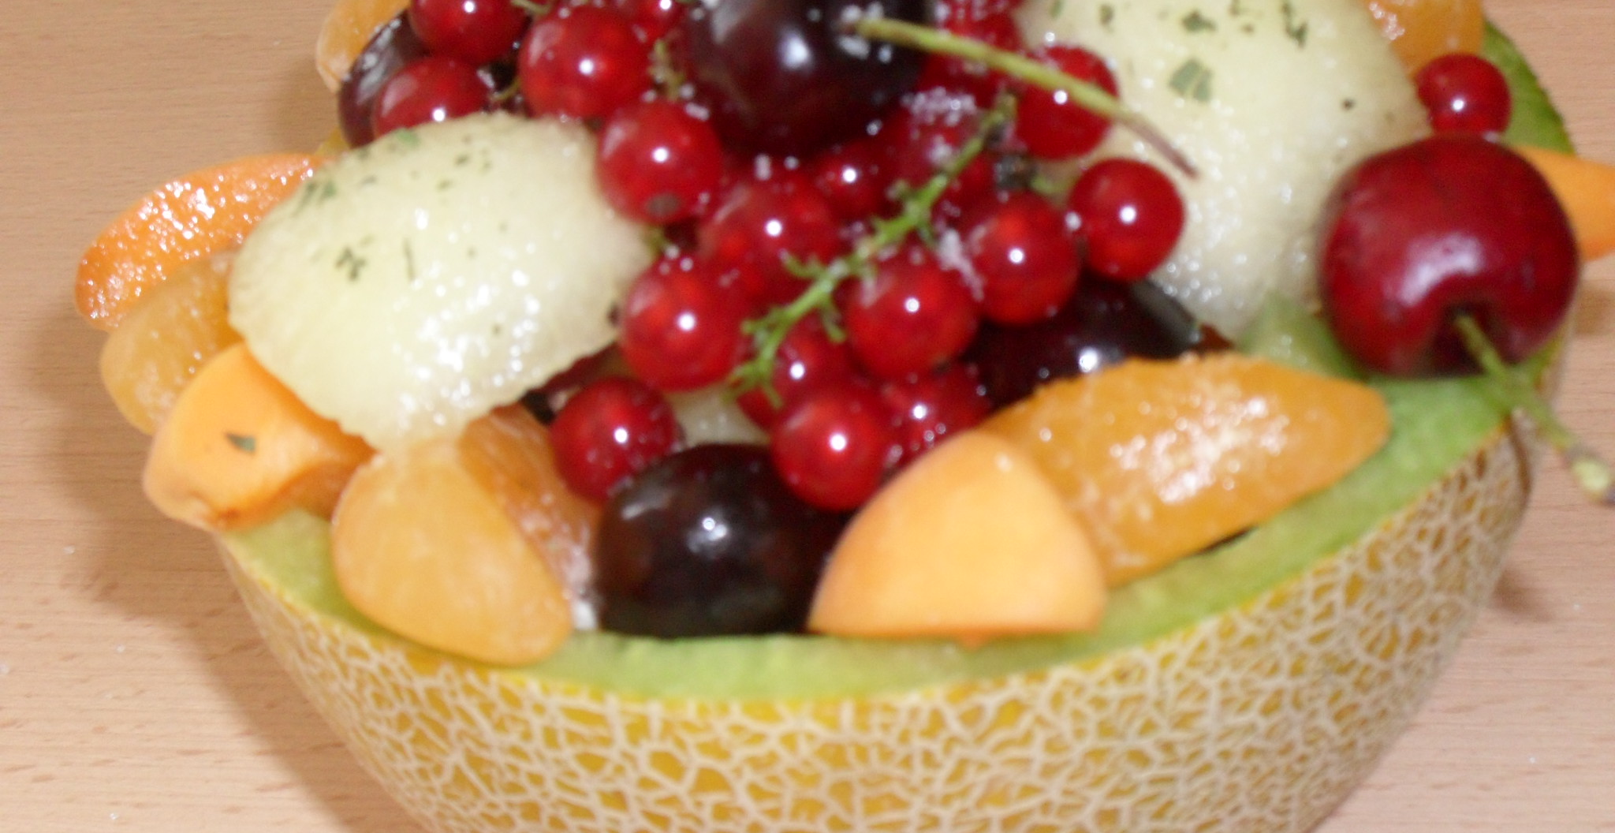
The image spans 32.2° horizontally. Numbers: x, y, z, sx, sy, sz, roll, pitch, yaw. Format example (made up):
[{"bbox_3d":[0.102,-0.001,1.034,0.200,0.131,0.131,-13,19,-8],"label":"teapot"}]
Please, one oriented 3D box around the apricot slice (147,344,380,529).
[{"bbox_3d":[-0.048,0.001,0.252,0.025,0.015,0.018,-11,39,-16],"label":"apricot slice"}]

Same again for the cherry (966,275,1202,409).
[{"bbox_3d":[0.025,-0.005,0.253,0.021,0.019,0.021,-6,34,0],"label":"cherry"}]

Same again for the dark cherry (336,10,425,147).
[{"bbox_3d":[-0.038,-0.032,0.289,0.021,0.021,0.021,0,32,0],"label":"dark cherry"}]

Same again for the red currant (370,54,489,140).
[{"bbox_3d":[-0.034,-0.027,0.254,0.011,0.011,0.011,-4,37,0],"label":"red currant"}]

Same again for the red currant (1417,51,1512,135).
[{"bbox_3d":[0.062,-0.030,0.266,0.009,0.009,0.009,-4,37,0],"label":"red currant"}]

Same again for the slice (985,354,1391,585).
[{"bbox_3d":[0.030,0.004,0.227,0.036,0.015,0.015,-19,39,-19],"label":"slice"}]

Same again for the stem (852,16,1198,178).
[{"bbox_3d":[0.018,-0.027,0.231,0.033,0.004,0.004,27,0,20],"label":"stem"}]

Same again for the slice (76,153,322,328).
[{"bbox_3d":[-0.059,-0.017,0.280,0.034,0.013,0.016,-32,43,-24],"label":"slice"}]

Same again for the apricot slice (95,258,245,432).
[{"bbox_3d":[-0.058,-0.007,0.275,0.026,0.017,0.018,-15,36,-14],"label":"apricot slice"}]

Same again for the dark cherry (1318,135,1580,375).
[{"bbox_3d":[0.057,-0.014,0.247,0.022,0.023,0.021,-8,46,-7],"label":"dark cherry"}]

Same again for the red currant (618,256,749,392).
[{"bbox_3d":[-0.011,-0.008,0.250,0.011,0.011,0.011,-6,34,0],"label":"red currant"}]

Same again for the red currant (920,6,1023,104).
[{"bbox_3d":[0.015,-0.032,0.249,0.010,0.010,0.010,1,37,0],"label":"red currant"}]

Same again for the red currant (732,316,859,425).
[{"bbox_3d":[-0.001,-0.004,0.253,0.011,0.011,0.011,0,32,0],"label":"red currant"}]

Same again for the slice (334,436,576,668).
[{"bbox_3d":[-0.031,0.011,0.246,0.022,0.020,0.023,8,37,19],"label":"slice"}]

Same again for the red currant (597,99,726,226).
[{"bbox_3d":[-0.013,-0.023,0.250,0.011,0.011,0.011,0,32,0],"label":"red currant"}]

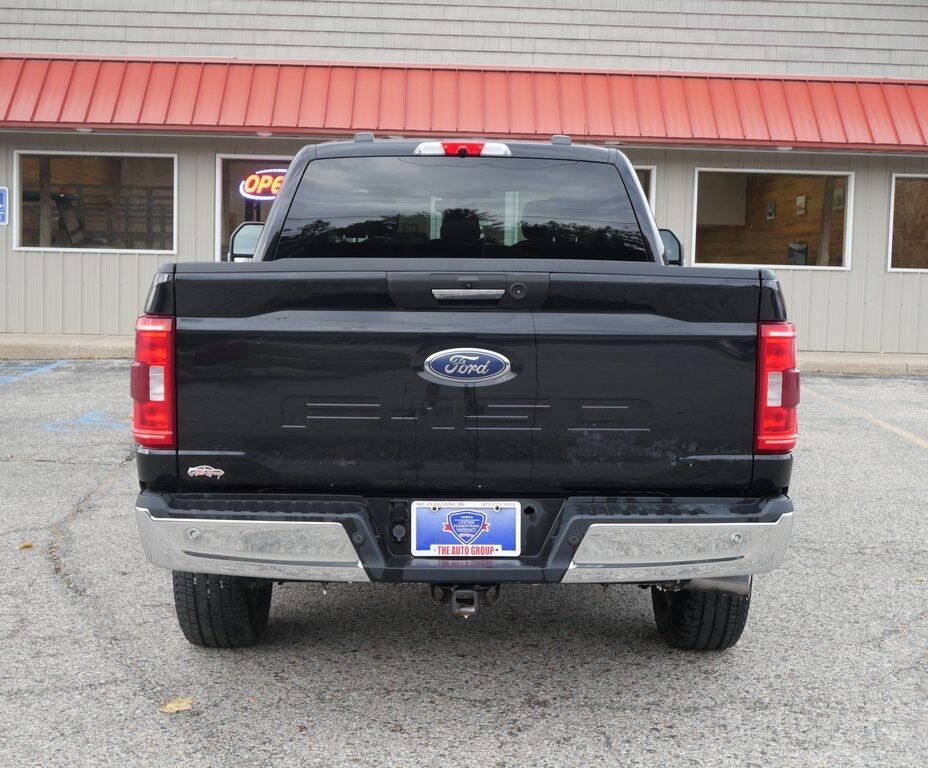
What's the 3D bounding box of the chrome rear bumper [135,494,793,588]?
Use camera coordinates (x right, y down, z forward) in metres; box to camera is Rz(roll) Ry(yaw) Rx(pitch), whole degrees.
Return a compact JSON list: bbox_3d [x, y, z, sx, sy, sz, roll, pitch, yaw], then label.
[{"bbox_3d":[0.001,0.422,3.758,1.880,0.245,0.340,1,5,-1],"label":"chrome rear bumper"}]

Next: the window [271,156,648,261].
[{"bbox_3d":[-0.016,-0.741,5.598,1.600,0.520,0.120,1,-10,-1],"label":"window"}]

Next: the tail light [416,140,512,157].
[{"bbox_3d":[-0.016,-1.030,5.715,0.430,0.070,0.080,1,5,-1],"label":"tail light"}]

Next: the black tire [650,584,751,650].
[{"bbox_3d":[0.848,0.573,4.856,0.280,0.810,0.810,1,5,-1],"label":"black tire"}]

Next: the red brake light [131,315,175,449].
[{"bbox_3d":[-0.880,-0.014,3.744,0.150,0.385,0.190,1,5,-1],"label":"red brake light"}]

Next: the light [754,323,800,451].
[{"bbox_3d":[0.890,0.002,3.771,0.150,0.385,0.190,1,5,-1],"label":"light"}]

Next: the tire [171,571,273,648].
[{"bbox_3d":[-0.881,0.557,4.830,0.280,0.810,0.810,1,5,-1],"label":"tire"}]

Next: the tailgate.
[{"bbox_3d":[0.006,-0.018,3.701,1.635,0.645,0.120,1,5,-1],"label":"tailgate"}]

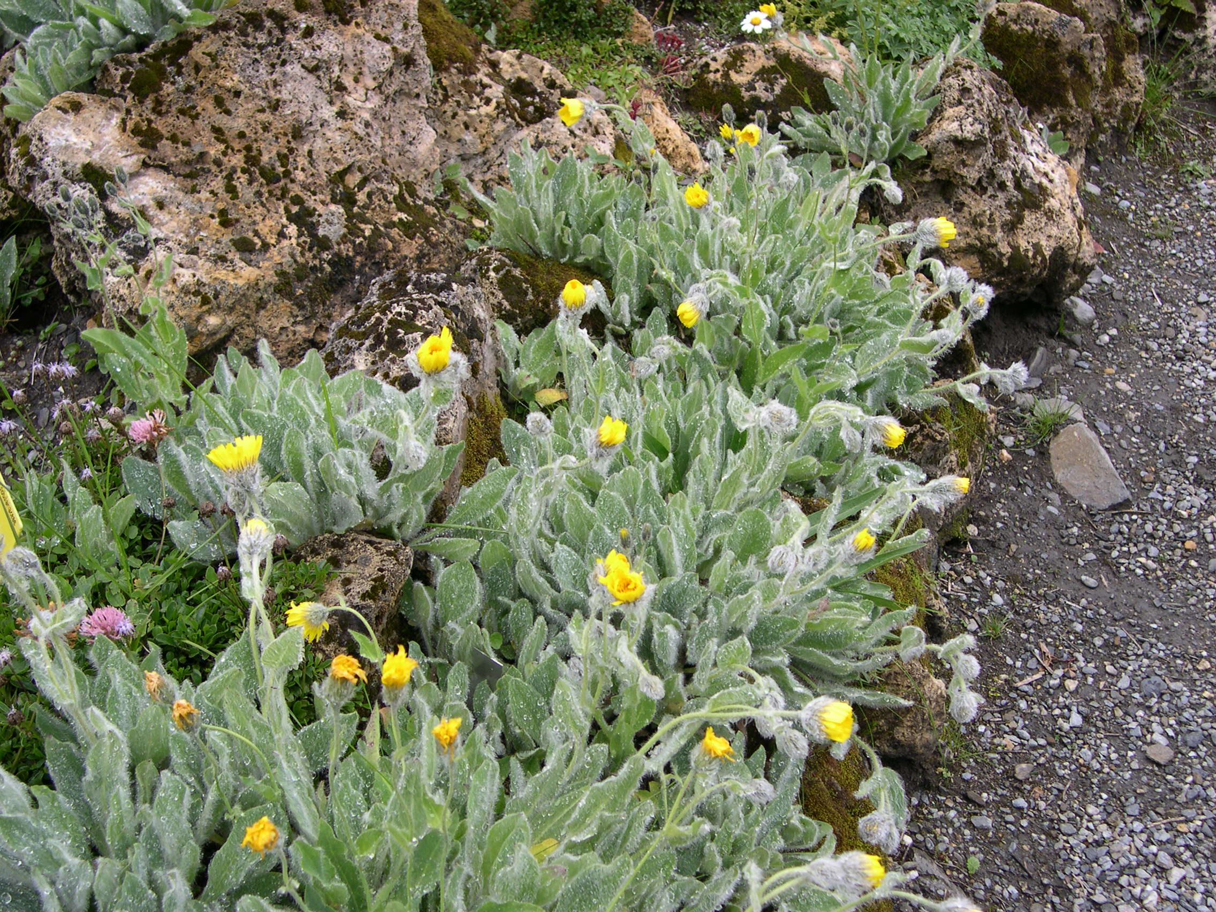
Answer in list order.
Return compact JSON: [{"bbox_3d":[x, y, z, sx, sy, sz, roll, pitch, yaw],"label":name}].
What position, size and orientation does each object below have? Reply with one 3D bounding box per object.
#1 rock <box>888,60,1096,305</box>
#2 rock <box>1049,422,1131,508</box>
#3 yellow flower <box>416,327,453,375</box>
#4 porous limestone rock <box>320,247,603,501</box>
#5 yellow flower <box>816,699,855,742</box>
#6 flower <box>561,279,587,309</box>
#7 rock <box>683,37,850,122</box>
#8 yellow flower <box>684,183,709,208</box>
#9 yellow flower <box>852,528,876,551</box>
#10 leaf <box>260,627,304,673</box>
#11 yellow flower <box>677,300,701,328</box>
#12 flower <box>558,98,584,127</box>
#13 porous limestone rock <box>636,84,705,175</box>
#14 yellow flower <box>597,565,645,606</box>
[{"bbox_3d":[0.567,-0.409,2.000,0.290,0.250,0.250,0,43,0],"label":"rock"},{"bbox_3d":[0.595,0.012,1.650,0.078,0.030,0.135,-7,43,-7],"label":"rock"},{"bbox_3d":[-0.162,-0.098,1.250,0.035,0.030,0.036,0,66,0],"label":"yellow flower"},{"bbox_3d":[-0.153,-0.086,1.420,0.280,0.180,0.190,0,43,0],"label":"porous limestone rock"},{"bbox_3d":[0.181,0.210,1.060,0.030,0.033,0.033,8,43,8],"label":"yellow flower"},{"bbox_3d":[-0.033,-0.155,1.280,0.025,0.025,0.025,0,43,0],"label":"flower"},{"bbox_3d":[0.221,-0.517,1.840,0.225,0.100,0.140,0,42,0],"label":"rock"},{"bbox_3d":[0.100,-0.296,1.520,0.029,0.022,0.026,-17,72,14],"label":"yellow flower"},{"bbox_3d":[0.230,0.075,1.200,0.020,0.022,0.024,-22,23,44],"label":"yellow flower"},{"bbox_3d":[-0.249,0.148,1.020,0.033,0.033,0.018,0,42,0],"label":"leaf"},{"bbox_3d":[0.080,-0.139,1.300,0.023,0.023,0.022,25,52,24],"label":"yellow flower"},{"bbox_3d":[-0.042,-0.394,1.530,0.026,0.032,0.031,-13,45,-17],"label":"flower"},{"bbox_3d":[0.079,-0.413,1.700,0.088,0.080,0.100,0,42,0],"label":"porous limestone rock"},{"bbox_3d":[0.012,0.101,1.050,0.036,0.026,0.034,0,43,0],"label":"yellow flower"}]

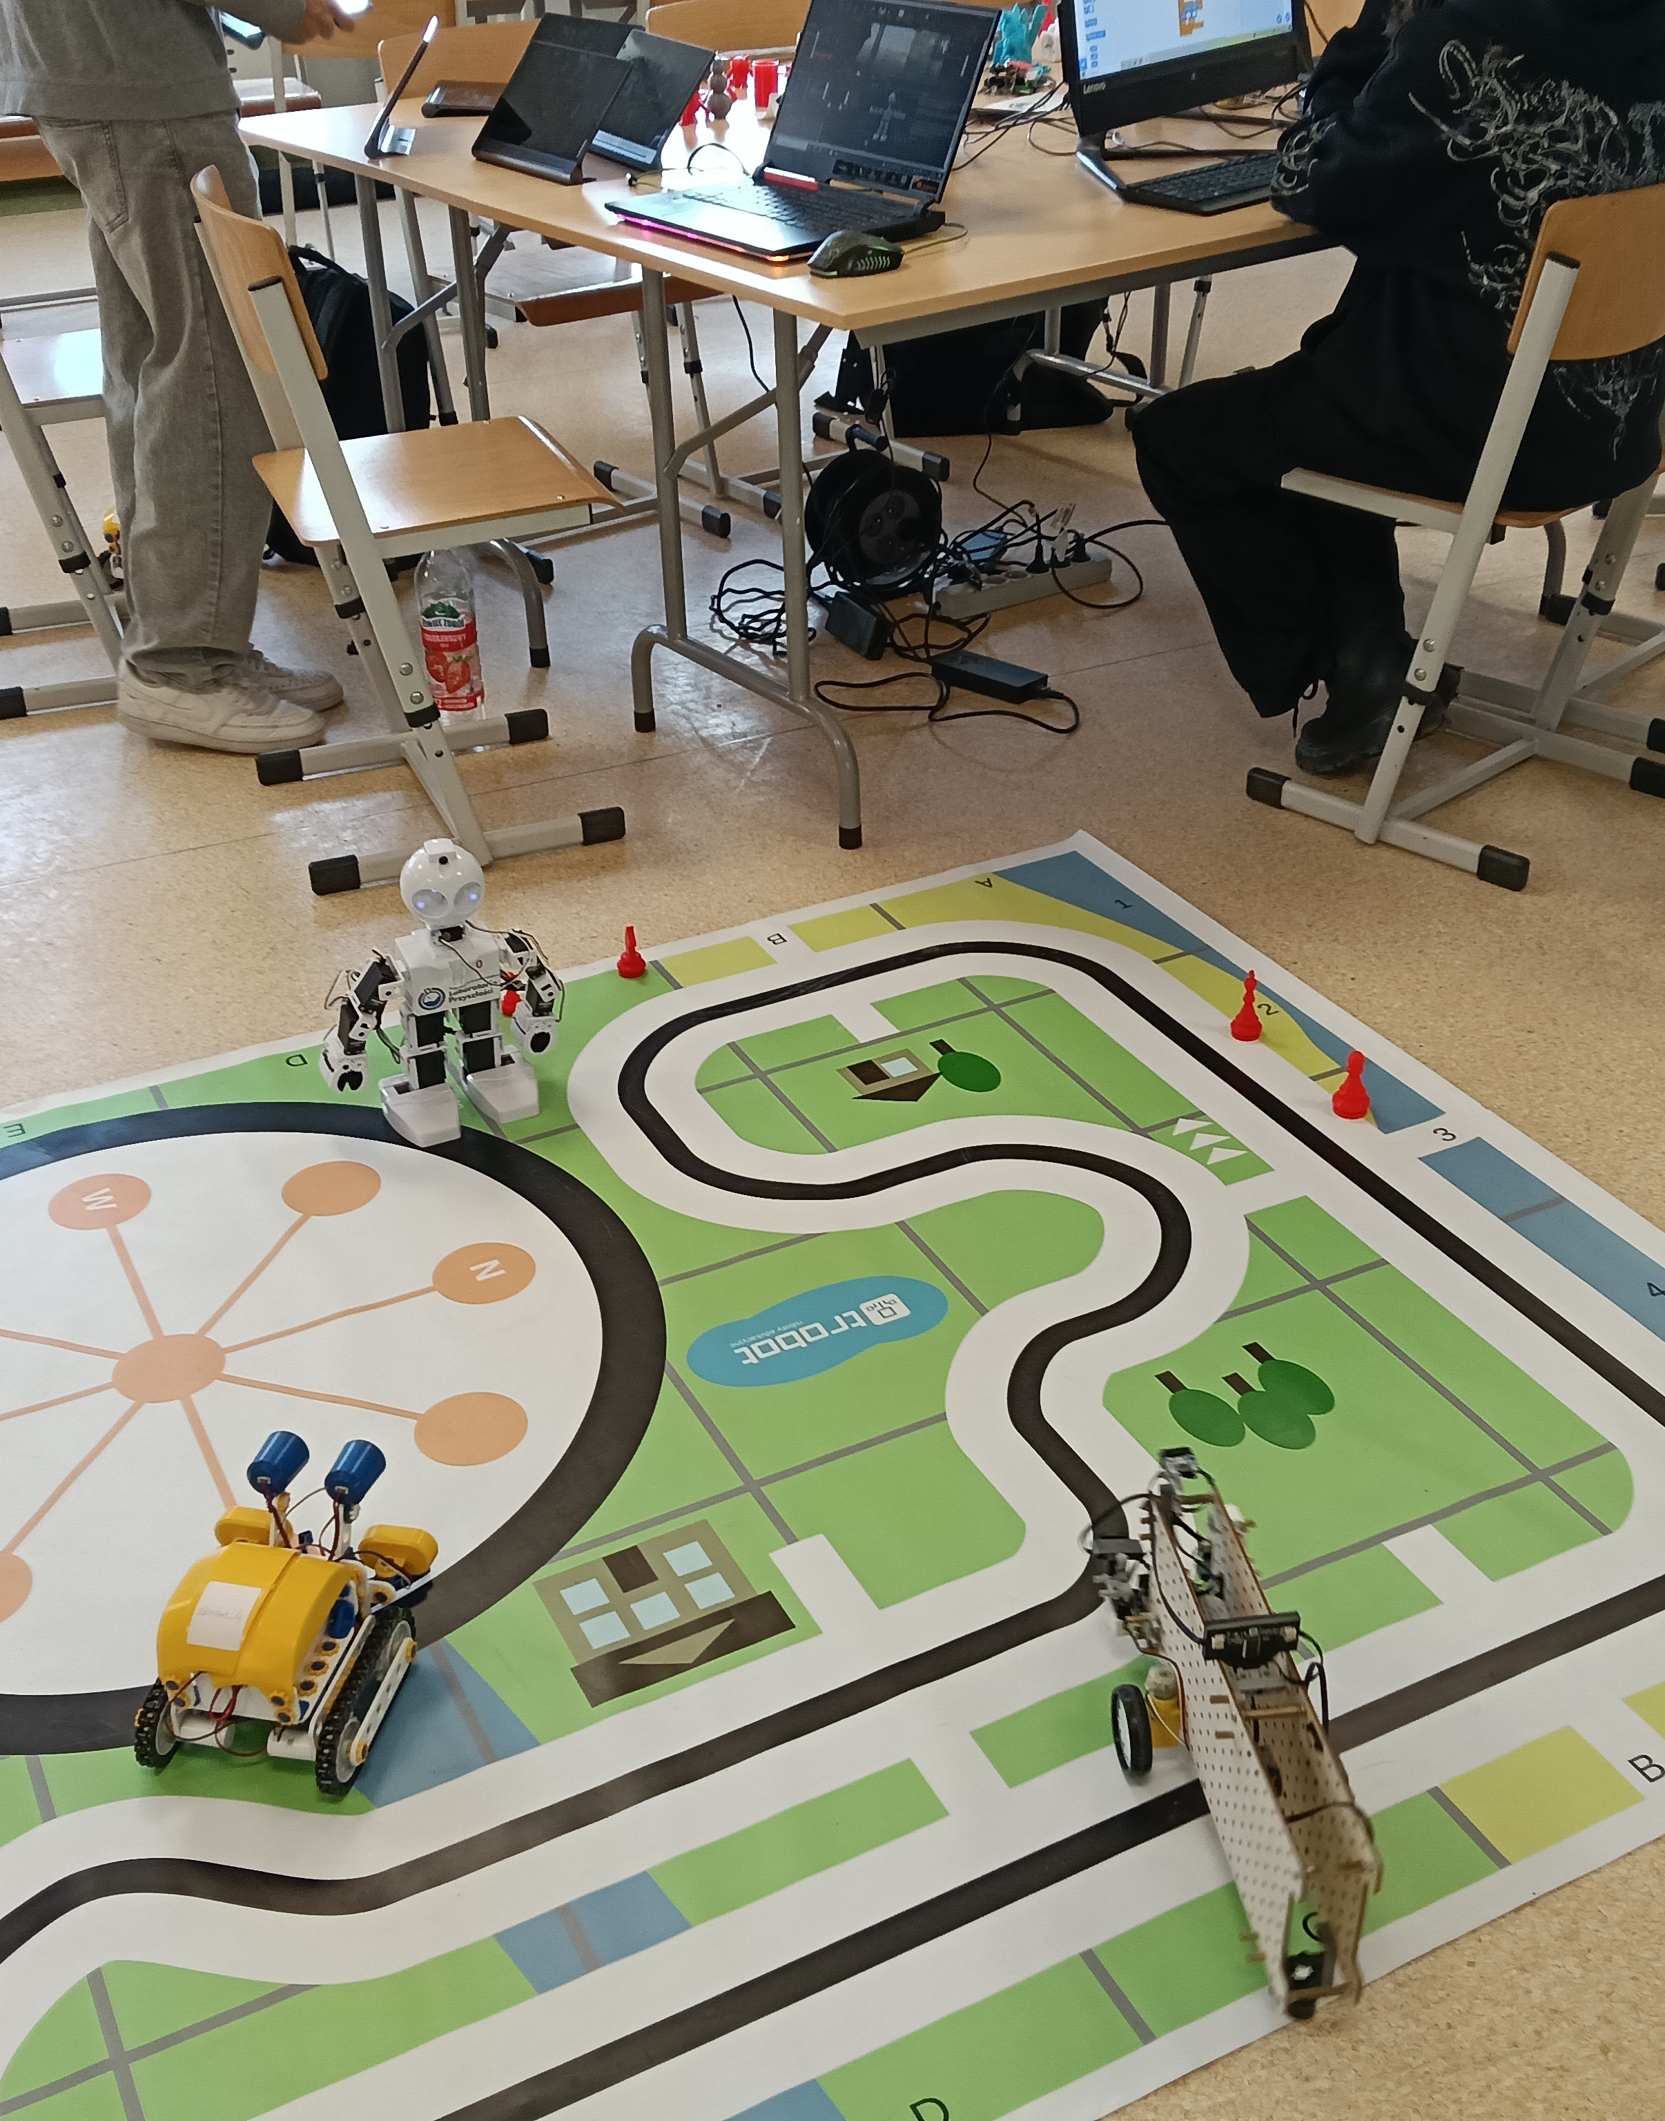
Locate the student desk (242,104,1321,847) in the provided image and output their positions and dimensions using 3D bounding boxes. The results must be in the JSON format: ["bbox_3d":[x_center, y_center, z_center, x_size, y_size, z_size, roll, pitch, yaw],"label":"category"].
[{"bbox_3d":[0.230,-1.138,3.643,1.800,0.725,1.660,-22,37,-31],"label":"student desk"}]

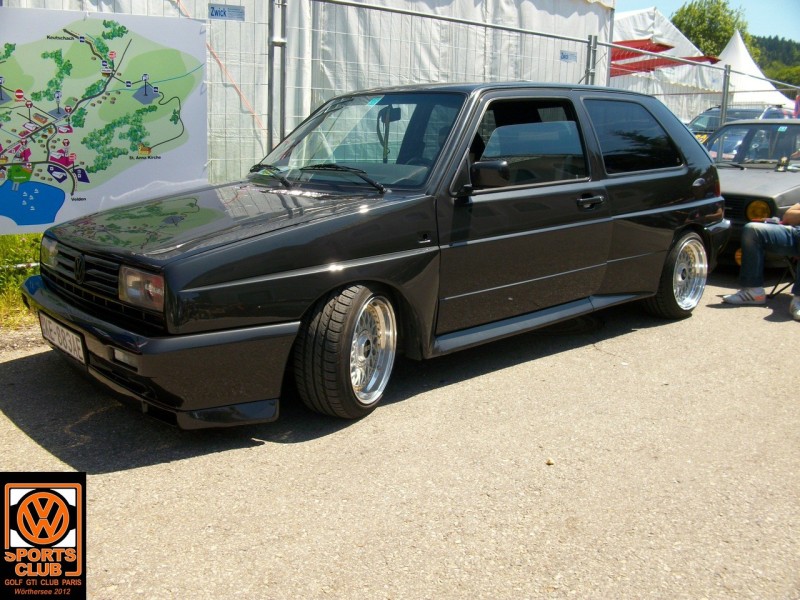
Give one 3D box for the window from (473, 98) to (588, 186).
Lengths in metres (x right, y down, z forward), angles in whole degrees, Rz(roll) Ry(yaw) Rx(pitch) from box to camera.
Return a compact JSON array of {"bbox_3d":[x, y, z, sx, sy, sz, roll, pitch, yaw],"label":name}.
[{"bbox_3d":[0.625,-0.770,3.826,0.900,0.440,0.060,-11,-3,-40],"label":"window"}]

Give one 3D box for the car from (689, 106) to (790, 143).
[{"bbox_3d":[6.750,-2.870,14.700,4.400,1.520,1.780,-5,11,-32],"label":"car"}]

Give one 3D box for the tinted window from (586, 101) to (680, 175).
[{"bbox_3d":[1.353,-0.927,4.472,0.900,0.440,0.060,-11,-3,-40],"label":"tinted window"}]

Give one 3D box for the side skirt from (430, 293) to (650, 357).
[{"bbox_3d":[0.784,0.062,3.986,1.750,0.115,0.130,-11,17,-40],"label":"side skirt"}]

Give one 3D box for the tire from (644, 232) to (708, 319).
[{"bbox_3d":[1.674,-0.166,4.776,0.550,0.550,0.205,-11,17,-40],"label":"tire"}]

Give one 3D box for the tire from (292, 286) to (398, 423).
[{"bbox_3d":[-0.194,0.192,3.203,0.205,0.550,0.550,5,14,23],"label":"tire"}]

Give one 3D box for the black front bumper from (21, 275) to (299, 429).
[{"bbox_3d":[-1.129,0.136,3.349,0.620,0.430,1.660,-11,17,-40],"label":"black front bumper"}]

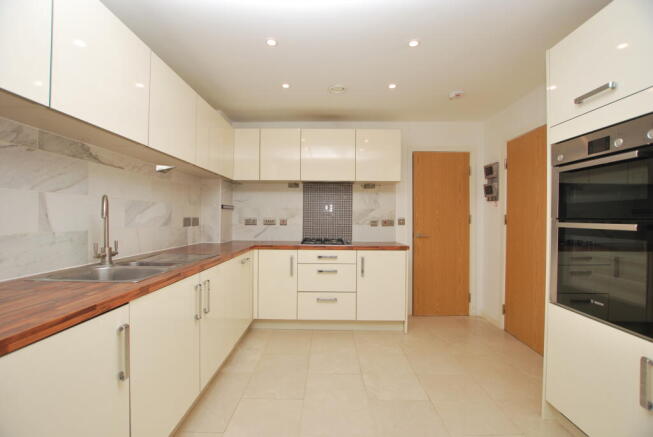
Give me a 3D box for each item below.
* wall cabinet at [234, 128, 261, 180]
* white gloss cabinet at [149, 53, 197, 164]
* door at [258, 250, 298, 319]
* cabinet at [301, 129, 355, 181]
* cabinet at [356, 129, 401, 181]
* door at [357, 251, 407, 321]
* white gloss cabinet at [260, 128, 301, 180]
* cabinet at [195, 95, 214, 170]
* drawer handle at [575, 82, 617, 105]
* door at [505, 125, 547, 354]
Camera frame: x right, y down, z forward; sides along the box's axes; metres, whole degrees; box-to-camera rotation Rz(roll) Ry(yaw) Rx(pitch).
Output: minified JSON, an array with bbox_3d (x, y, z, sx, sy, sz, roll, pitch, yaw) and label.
[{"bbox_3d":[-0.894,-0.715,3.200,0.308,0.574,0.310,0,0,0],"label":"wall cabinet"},{"bbox_3d":[-1.198,-0.712,1.908,0.303,0.574,0.587,0,0,0],"label":"white gloss cabinet"},{"bbox_3d":[-0.493,0.675,2.785,0.394,0.703,0.022,1,0,0],"label":"door"},{"bbox_3d":[0.022,-0.693,3.130,0.600,0.572,0.326,0,0,0],"label":"cabinet"},{"bbox_3d":[0.575,-0.706,3.191,0.501,0.574,0.310,0,0,0],"label":"cabinet"},{"bbox_3d":[0.561,0.684,2.782,0.492,0.710,0.022,1,0,0],"label":"door"},{"bbox_3d":[-0.501,-0.697,3.133,0.446,0.572,0.326,0,0,0],"label":"white gloss cabinet"},{"bbox_3d":[-1.195,-0.714,2.349,0.303,0.574,0.320,0,0,0],"label":"cabinet"},{"bbox_3d":[1.270,-0.589,1.288,0.037,0.021,0.186,0,0,0],"label":"drawer handle"},{"bbox_3d":[1.901,0.190,2.502,0.045,1.980,0.730,0,0,0],"label":"door"}]

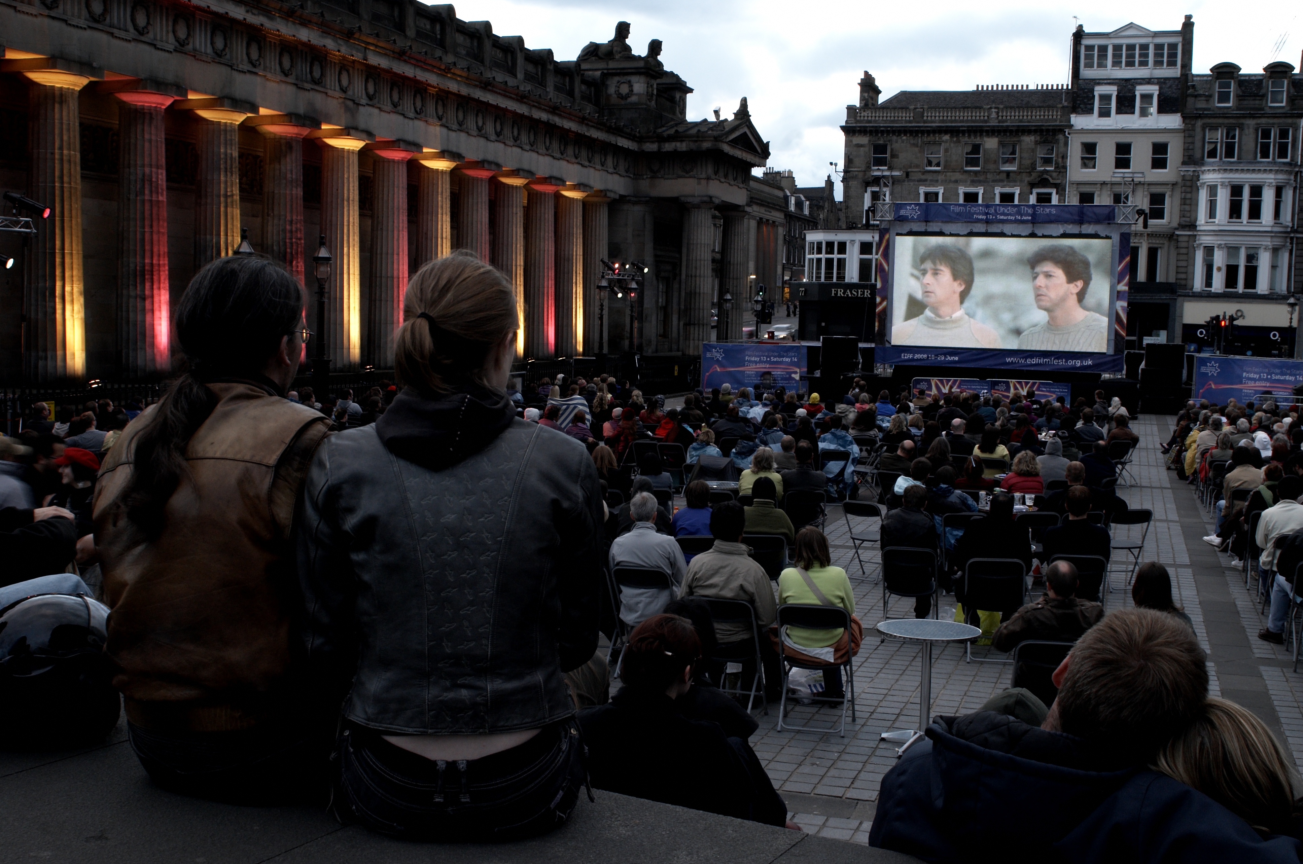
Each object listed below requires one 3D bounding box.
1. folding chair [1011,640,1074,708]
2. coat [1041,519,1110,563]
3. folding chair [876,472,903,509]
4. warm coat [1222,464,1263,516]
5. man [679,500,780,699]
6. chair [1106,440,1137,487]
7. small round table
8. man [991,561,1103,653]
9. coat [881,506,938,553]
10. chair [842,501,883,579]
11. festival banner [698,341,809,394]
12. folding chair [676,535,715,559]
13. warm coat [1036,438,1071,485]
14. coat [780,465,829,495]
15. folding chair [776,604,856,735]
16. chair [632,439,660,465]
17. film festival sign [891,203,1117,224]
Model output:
[{"bbox_3d":[2.212,1.523,7.908,0.459,0.802,0.460,2,4,8],"label":"folding chair"},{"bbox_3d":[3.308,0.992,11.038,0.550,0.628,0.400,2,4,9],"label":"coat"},{"bbox_3d":[3.077,0.889,17.385,0.459,0.802,0.460,5,6,42],"label":"folding chair"},{"bbox_3d":[6.933,0.696,16.623,0.540,0.640,0.420,3,4,14],"label":"warm coat"},{"bbox_3d":[0.532,1.123,9.390,0.600,1.368,0.820,3,4,24],"label":"man"},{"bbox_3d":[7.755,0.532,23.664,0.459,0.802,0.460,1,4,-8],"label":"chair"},{"bbox_3d":[1.619,1.518,8.320,0.615,0.715,0.615,1,4,0],"label":"small round table"},{"bbox_3d":[2.303,1.300,8.209,0.620,1.220,0.850,2,4,10],"label":"man"},{"bbox_3d":[2.050,0.929,11.265,0.500,0.684,0.400,2,5,14],"label":"coat"},{"bbox_3d":[2.220,1.092,14.218,0.459,0.802,0.460,5,6,40],"label":"chair"},{"bbox_3d":[3.711,-2.277,51.000,3.880,1.837,0.100,3,4,14],"label":"festival banner"},{"bbox_3d":[0.420,1.234,11.738,0.459,0.802,0.460,1,4,0],"label":"folding chair"},{"bbox_3d":[4.874,0.435,17.065,0.480,0.740,0.340,2,4,12],"label":"warm coat"},{"bbox_3d":[1.650,0.662,15.322,0.540,0.620,0.380,3,4,14],"label":"coat"},{"bbox_3d":[1.026,1.434,8.761,0.460,0.790,0.460,2,4,14],"label":"folding chair"},{"bbox_3d":[-0.032,0.506,21.452,0.460,0.790,0.460,3,4,20],"label":"chair"},{"bbox_3d":[12.637,-7.838,50.700,7.716,0.680,0.150,3,4,14],"label":"film festival sign"}]

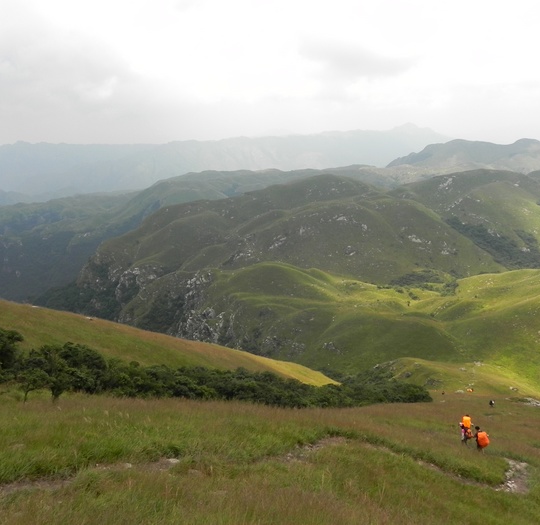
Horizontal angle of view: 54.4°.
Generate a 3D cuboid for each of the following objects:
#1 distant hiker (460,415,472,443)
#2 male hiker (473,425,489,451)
[{"bbox_3d":[9.642,8.244,25.800,0.600,1.700,0.520,2,13,10],"label":"distant hiker"},{"bbox_3d":[10.297,8.647,25.600,0.600,1.620,0.600,-2,13,-8],"label":"male hiker"}]

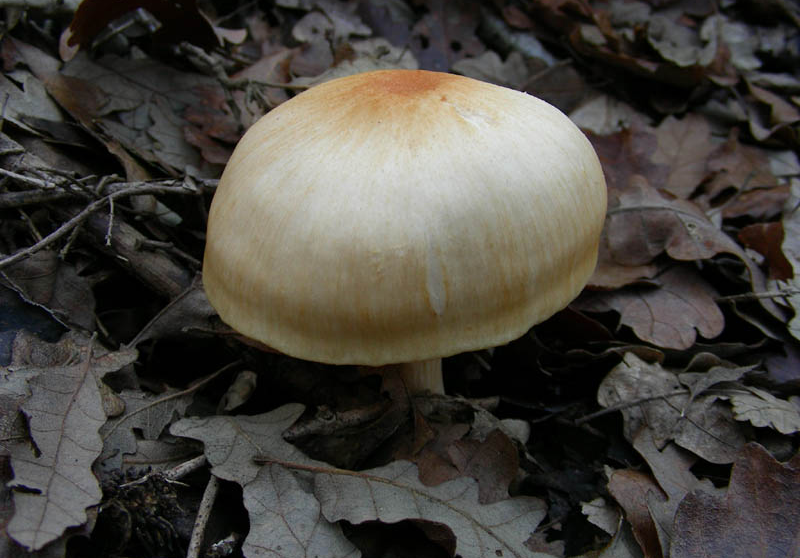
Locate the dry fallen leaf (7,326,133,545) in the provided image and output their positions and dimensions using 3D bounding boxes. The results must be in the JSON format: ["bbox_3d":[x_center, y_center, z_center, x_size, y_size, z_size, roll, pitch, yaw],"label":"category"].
[{"bbox_3d":[-0.081,0.039,0.222,0.030,0.011,0.060,1,50,1],"label":"dry fallen leaf"}]

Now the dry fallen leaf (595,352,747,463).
[{"bbox_3d":[0.072,0.034,0.236,0.039,0.013,0.031,8,49,9],"label":"dry fallen leaf"}]

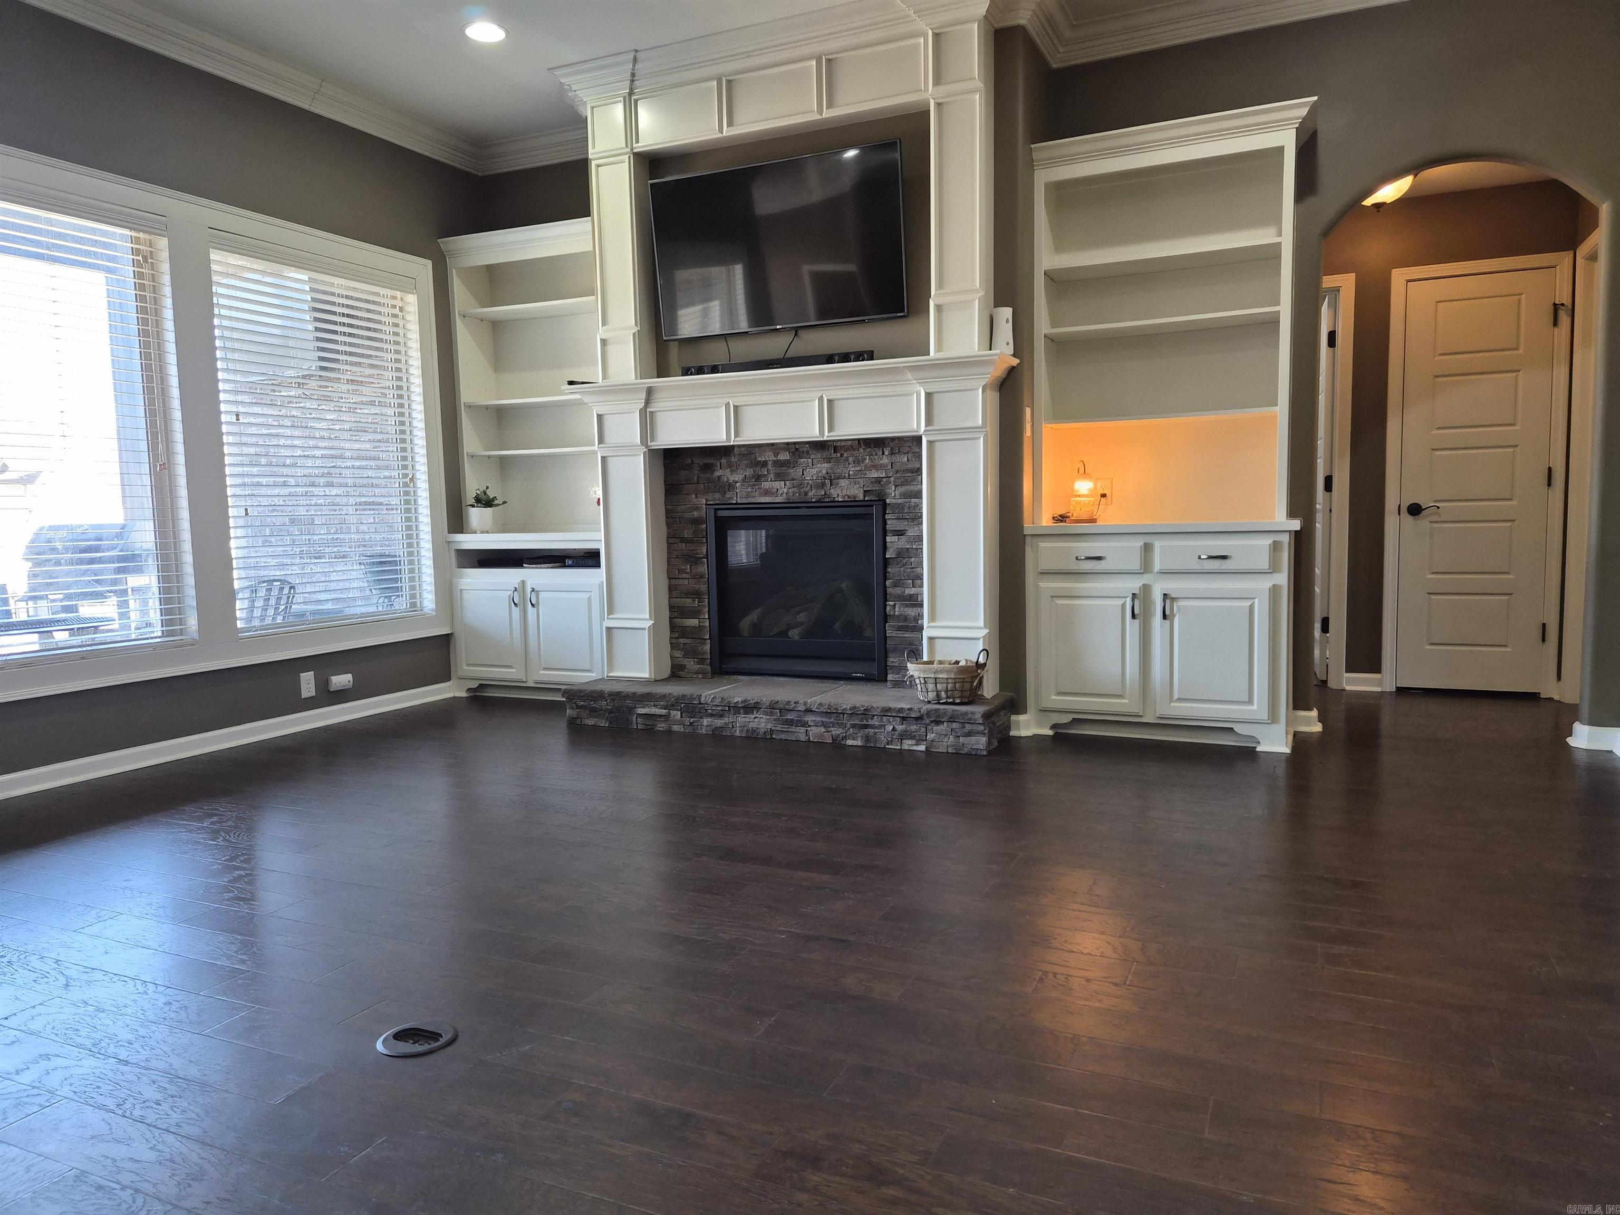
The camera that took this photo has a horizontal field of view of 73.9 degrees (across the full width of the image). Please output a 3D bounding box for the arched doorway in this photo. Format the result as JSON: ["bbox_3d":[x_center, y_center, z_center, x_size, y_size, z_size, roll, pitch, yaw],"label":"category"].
[{"bbox_3d":[2.518,-0.594,4.248,0.931,2.239,0.150,1,6,25],"label":"arched doorway"}]

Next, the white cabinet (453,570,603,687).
[{"bbox_3d":[-1.360,0.126,5.789,1.023,0.690,0.463,1,6,25],"label":"white cabinet"}]

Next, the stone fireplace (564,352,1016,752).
[{"bbox_3d":[-0.157,-0.231,4.690,2.099,1.548,0.463,1,6,25],"label":"stone fireplace"}]

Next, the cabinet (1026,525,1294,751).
[{"bbox_3d":[1.458,0.091,4.467,1.034,0.880,0.473,1,6,25],"label":"cabinet"}]

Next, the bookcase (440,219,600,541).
[{"bbox_3d":[-1.369,-1.166,5.711,1.023,1.568,0.376,1,6,25],"label":"bookcase"}]

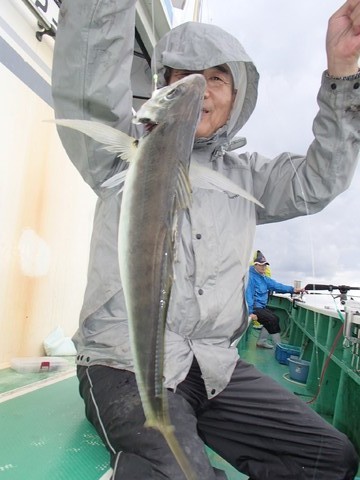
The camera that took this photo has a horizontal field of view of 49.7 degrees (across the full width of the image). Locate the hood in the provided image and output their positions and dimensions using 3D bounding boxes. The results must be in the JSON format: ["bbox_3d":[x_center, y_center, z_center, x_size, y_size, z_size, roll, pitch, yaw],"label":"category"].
[{"bbox_3d":[0.064,-0.377,0.930,0.250,0.280,0.250,-1,1,7],"label":"hood"}]

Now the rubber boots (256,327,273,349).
[{"bbox_3d":[1.182,1.356,5.400,0.270,0.290,0.105,-5,-9,34],"label":"rubber boots"}]

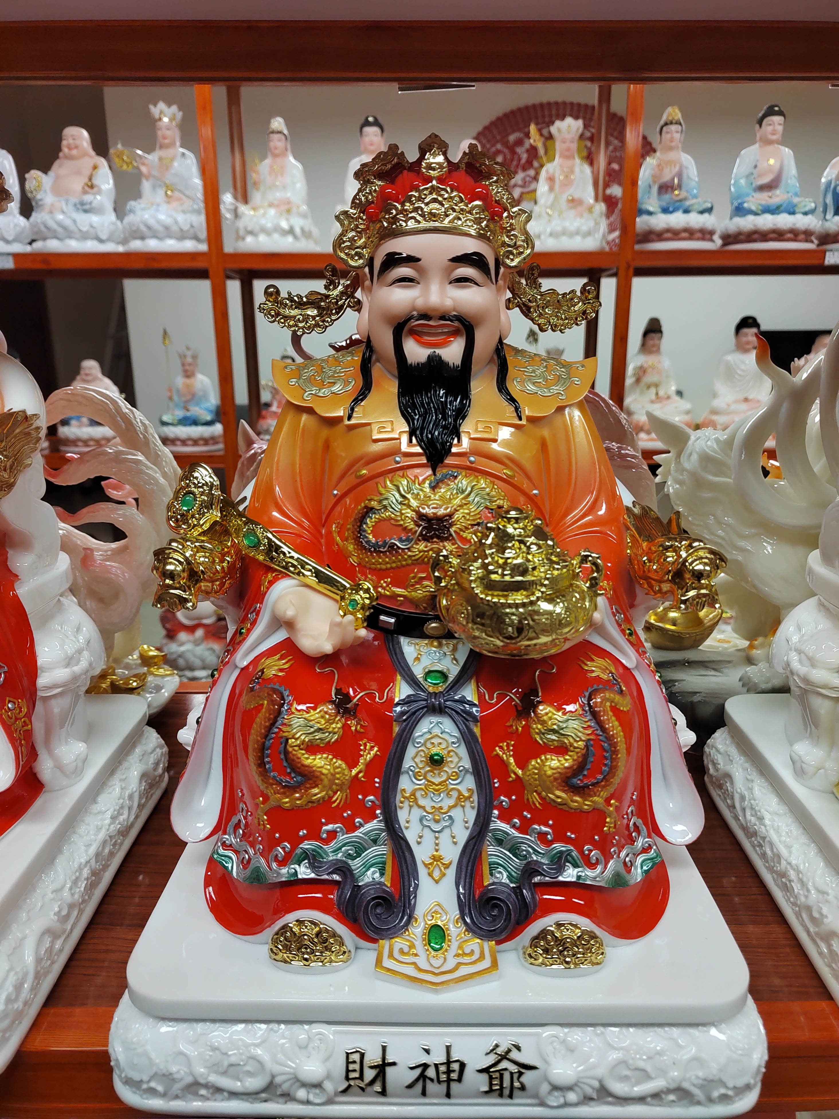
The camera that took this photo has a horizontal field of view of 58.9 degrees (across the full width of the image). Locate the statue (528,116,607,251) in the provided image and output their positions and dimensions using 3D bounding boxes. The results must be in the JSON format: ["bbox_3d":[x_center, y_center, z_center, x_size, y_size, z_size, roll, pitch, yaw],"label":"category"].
[{"bbox_3d":[0.314,-0.784,1.576,0.161,0.272,0.160,0,16,0],"label":"statue"}]

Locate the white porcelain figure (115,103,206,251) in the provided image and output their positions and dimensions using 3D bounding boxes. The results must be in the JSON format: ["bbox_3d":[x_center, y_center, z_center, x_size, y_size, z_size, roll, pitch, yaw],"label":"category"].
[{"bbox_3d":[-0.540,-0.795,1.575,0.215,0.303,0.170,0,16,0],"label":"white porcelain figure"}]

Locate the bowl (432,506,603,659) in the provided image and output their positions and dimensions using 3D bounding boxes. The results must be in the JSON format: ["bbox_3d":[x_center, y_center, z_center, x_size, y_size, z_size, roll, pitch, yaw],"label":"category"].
[{"bbox_3d":[0.062,0.016,0.473,0.107,0.091,0.096,0,16,0],"label":"bowl"}]

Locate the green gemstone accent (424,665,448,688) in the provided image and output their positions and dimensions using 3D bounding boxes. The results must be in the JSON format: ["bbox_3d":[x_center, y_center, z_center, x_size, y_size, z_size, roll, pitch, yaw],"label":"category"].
[{"bbox_3d":[0.012,0.084,0.526,0.018,0.013,0.006,0,-11,0],"label":"green gemstone accent"}]

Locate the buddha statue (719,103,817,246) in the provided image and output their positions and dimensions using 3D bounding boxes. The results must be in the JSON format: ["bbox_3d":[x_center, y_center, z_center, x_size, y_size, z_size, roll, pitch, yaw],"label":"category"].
[{"bbox_3d":[0.737,-0.796,1.571,0.199,0.293,0.180,0,16,0],"label":"buddha statue"}]

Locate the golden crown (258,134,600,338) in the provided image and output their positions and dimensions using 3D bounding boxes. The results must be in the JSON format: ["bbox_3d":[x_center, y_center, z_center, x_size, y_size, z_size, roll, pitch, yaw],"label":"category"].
[{"bbox_3d":[0.007,-0.231,0.540,0.250,0.130,0.135,0,16,0],"label":"golden crown"}]

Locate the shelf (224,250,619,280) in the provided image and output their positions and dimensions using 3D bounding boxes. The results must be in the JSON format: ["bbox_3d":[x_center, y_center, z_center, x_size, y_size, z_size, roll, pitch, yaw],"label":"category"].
[{"bbox_3d":[0.004,-0.641,1.632,0.793,0.030,0.290,0,16,0],"label":"shelf"}]

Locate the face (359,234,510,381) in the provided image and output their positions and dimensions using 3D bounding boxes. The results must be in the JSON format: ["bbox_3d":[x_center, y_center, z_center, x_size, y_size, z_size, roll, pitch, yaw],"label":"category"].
[{"bbox_3d":[0.010,-0.176,0.517,0.107,0.102,0.074,0,16,0],"label":"face"}]

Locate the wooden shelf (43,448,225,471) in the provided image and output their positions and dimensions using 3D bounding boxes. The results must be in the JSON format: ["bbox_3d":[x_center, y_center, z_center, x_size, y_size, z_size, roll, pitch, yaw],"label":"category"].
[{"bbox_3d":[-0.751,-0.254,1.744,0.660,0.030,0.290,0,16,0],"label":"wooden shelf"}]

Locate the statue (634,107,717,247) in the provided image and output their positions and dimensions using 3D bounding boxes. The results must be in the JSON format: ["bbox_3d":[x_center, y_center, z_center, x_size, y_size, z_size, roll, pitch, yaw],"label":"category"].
[{"bbox_3d":[0.540,-0.794,1.572,0.170,0.291,0.165,0,16,0],"label":"statue"}]

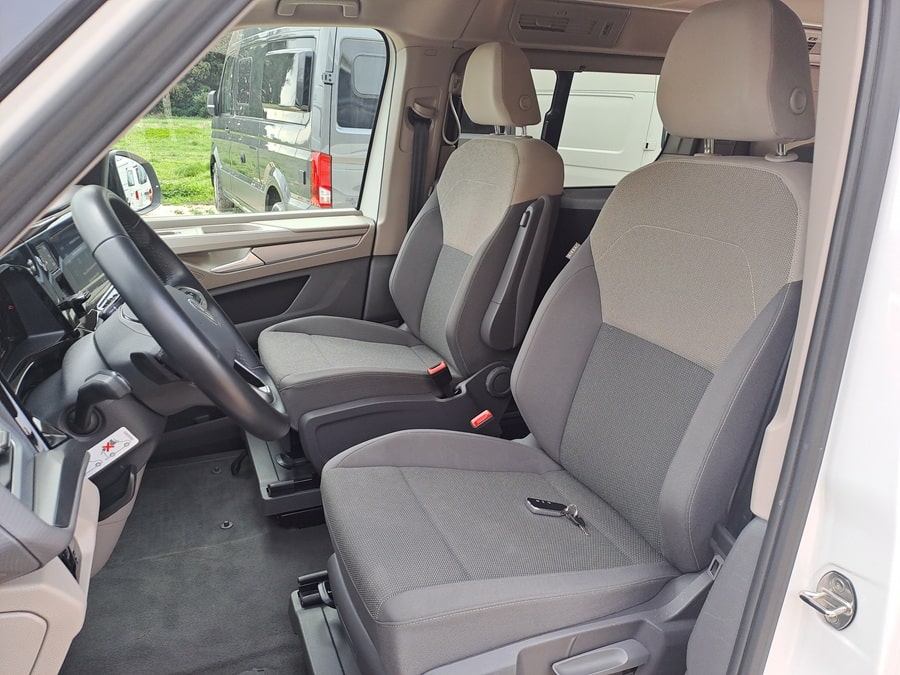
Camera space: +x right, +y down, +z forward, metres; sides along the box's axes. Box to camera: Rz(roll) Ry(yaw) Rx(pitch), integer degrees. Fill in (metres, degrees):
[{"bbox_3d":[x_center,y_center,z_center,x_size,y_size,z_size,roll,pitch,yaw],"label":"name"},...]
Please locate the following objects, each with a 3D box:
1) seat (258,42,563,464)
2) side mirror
[{"bbox_3d":[-0.141,-0.234,1.737,0.743,1.049,0.544,-7,21,-22],"label":"seat"},{"bbox_3d":[-1.001,-0.467,1.978,0.130,0.210,0.240,2,19,4],"label":"side mirror"}]

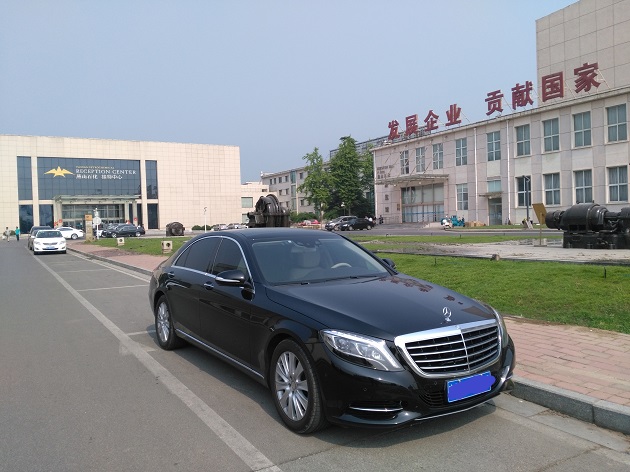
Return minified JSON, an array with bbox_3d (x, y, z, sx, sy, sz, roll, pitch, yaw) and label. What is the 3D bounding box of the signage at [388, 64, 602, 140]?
[{"bbox_3d":[17.111,-13.843,55.970,0.350,2.360,29.280,-3,2,-29],"label":"signage"}]

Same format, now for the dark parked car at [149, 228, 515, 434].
[{"bbox_3d":[-0.372,0.658,5.690,1.950,1.490,5.250,-3,2,-33],"label":"dark parked car"}]

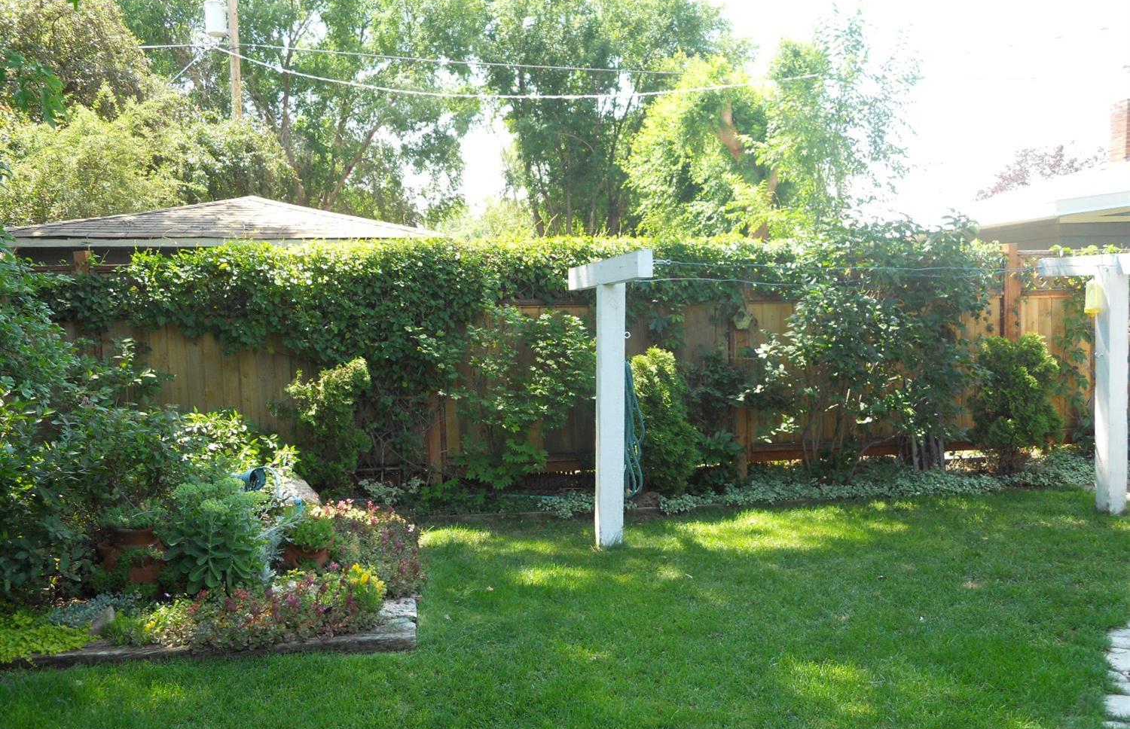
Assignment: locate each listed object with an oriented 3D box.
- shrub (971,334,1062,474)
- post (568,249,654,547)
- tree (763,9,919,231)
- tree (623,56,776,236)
[{"bbox_3d":[3.659,0.310,7.418,0.720,1.108,0.700,-2,4,-9],"label":"shrub"},{"bbox_3d":[0.267,0.215,5.383,0.160,1.720,1.100,-2,4,-15],"label":"post"},{"bbox_3d":[3.976,-2.258,13.187,2.223,5.422,2.112,-1,4,0],"label":"tree"},{"bbox_3d":[2.591,-2.751,17.203,2.907,5.912,2.907,-1,4,0],"label":"tree"}]

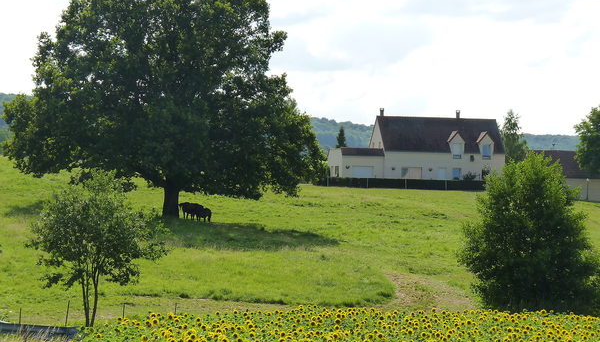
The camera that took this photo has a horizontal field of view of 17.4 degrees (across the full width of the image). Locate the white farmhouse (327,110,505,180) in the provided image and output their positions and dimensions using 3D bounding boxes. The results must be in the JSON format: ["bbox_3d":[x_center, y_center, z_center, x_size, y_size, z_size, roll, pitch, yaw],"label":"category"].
[{"bbox_3d":[13.181,-2.478,222.000,18.560,8.890,8.200,1,-2,-10],"label":"white farmhouse"}]

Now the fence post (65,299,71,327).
[{"bbox_3d":[-9.488,5.841,80.000,0.070,1.220,0.070,7,-2,0],"label":"fence post"}]

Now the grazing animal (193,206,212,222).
[{"bbox_3d":[-7.965,3.554,160.000,1.800,1.320,0.600,0,-2,16],"label":"grazing animal"}]

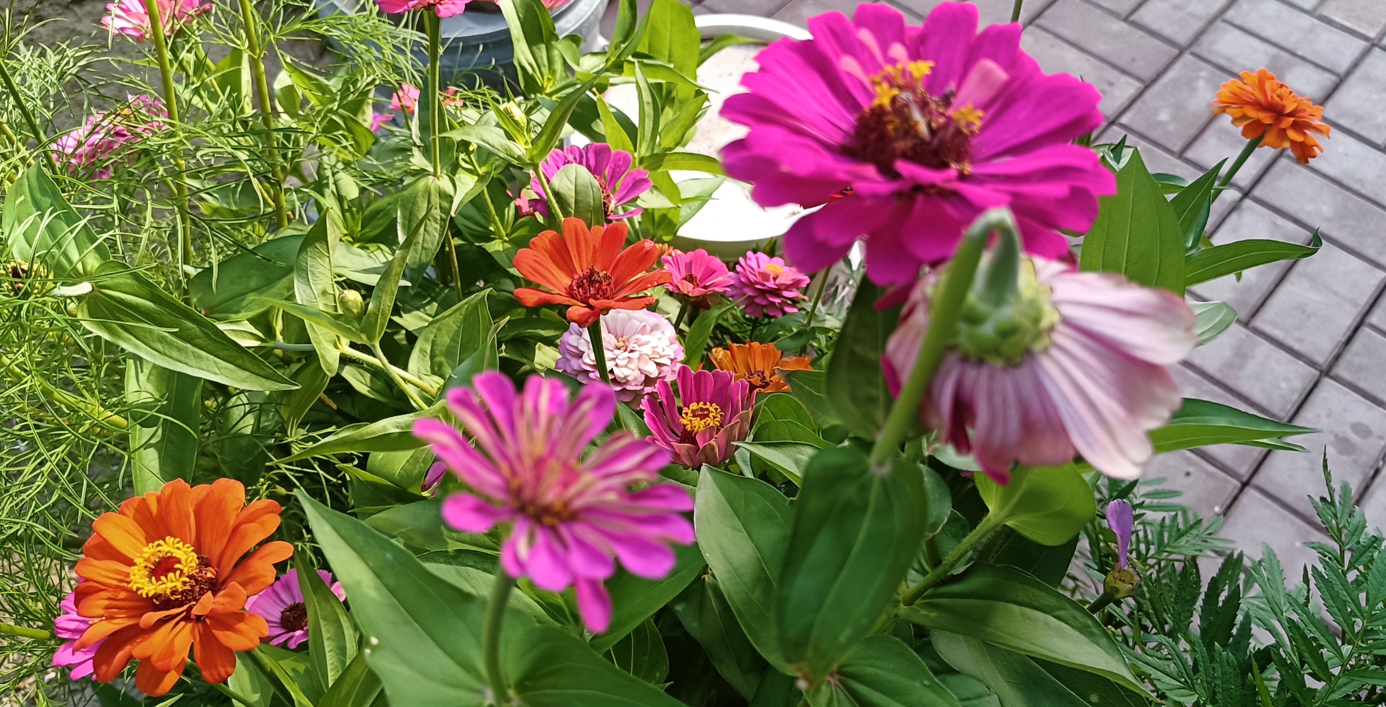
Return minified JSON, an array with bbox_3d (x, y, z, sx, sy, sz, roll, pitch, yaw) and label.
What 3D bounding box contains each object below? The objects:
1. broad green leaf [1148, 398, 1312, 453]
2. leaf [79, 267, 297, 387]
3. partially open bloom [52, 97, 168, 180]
[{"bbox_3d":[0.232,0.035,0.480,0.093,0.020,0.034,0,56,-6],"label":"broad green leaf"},{"bbox_3d":[-0.223,-0.011,0.475,0.107,0.016,0.040,29,66,-2],"label":"leaf"},{"bbox_3d":[-0.328,-0.122,0.610,0.068,0.032,0.068,0,56,1],"label":"partially open bloom"}]

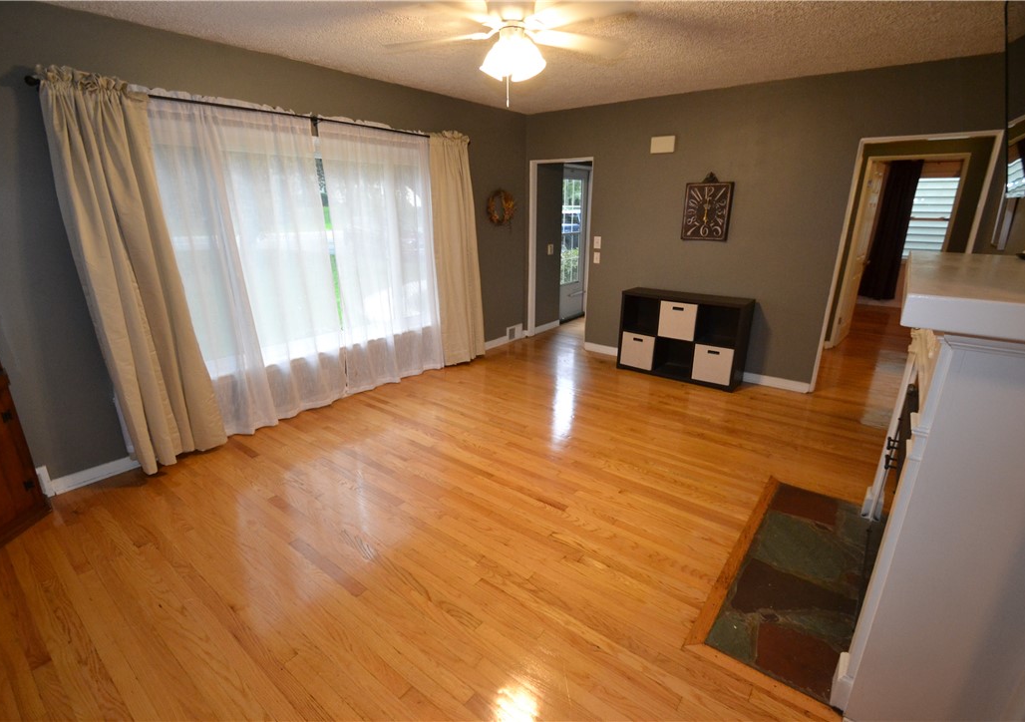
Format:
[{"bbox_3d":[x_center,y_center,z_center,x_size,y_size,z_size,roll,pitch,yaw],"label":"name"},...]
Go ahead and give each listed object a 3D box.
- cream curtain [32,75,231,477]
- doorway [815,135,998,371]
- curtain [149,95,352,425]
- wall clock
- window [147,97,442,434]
[{"bbox_3d":[-2.199,-0.429,2.733,0.160,2.279,0.454,14,23,38],"label":"cream curtain"},{"bbox_3d":[2.916,-0.609,3.458,0.750,2.010,0.130,14,23,38],"label":"doorway"},{"bbox_3d":[-1.775,-0.604,3.248,0.100,2.218,1.047,14,23,38],"label":"curtain"},{"bbox_3d":[1.768,-1.401,4.101,0.410,0.584,0.045,14,23,38],"label":"wall clock"},{"bbox_3d":[-1.510,-0.858,3.668,0.120,1.925,2.094,14,23,38],"label":"window"}]

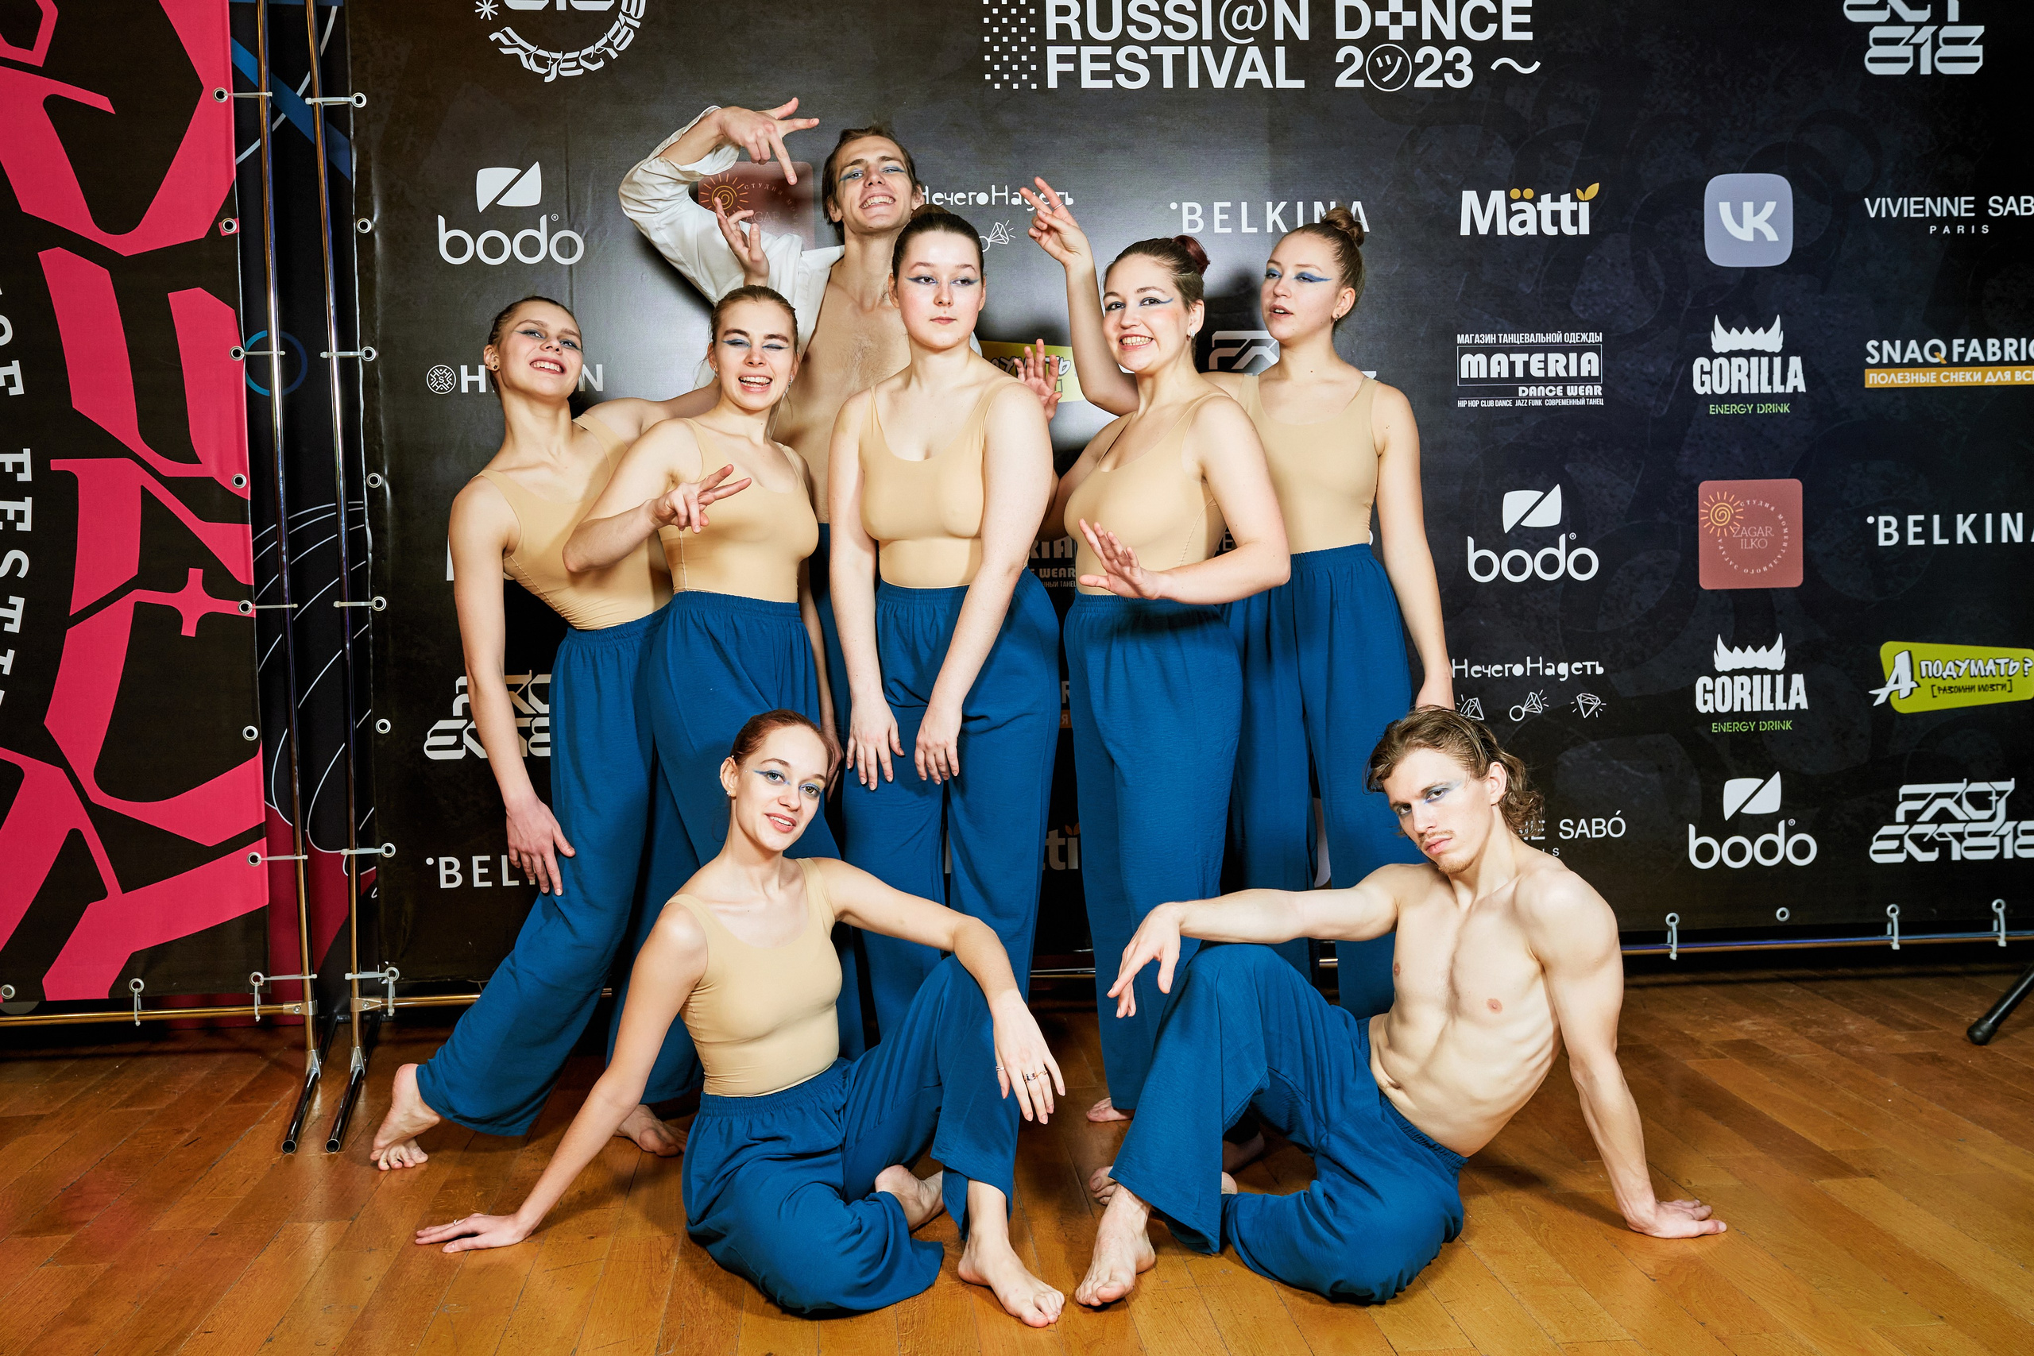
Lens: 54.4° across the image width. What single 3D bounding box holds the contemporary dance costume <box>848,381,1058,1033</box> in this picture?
[{"bbox_3d":[-0.107,0.152,3.443,0.410,1.330,0.330,-1,3,0],"label":"contemporary dance costume"}]

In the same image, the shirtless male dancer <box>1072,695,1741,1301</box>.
[{"bbox_3d":[0.500,0.453,3.009,0.870,0.810,0.870,1,4,41],"label":"shirtless male dancer"}]

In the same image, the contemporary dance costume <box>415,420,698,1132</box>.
[{"bbox_3d":[-0.836,0.179,3.594,0.500,1.290,0.440,-3,3,-28],"label":"contemporary dance costume"}]

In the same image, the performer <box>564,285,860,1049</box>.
[{"bbox_3d":[-0.498,0.092,3.409,0.460,1.530,0.460,-3,4,-35],"label":"performer"}]

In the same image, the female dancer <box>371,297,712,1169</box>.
[{"bbox_3d":[-0.809,0.058,3.607,0.680,1.590,0.500,-3,3,-28],"label":"female dancer"}]

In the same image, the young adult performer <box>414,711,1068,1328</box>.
[{"bbox_3d":[-0.420,0.469,2.969,0.930,0.820,0.620,-2,3,-15],"label":"young adult performer"}]

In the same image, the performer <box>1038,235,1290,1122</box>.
[{"bbox_3d":[0.261,0.025,3.527,0.540,1.620,0.460,1,4,36],"label":"performer"}]

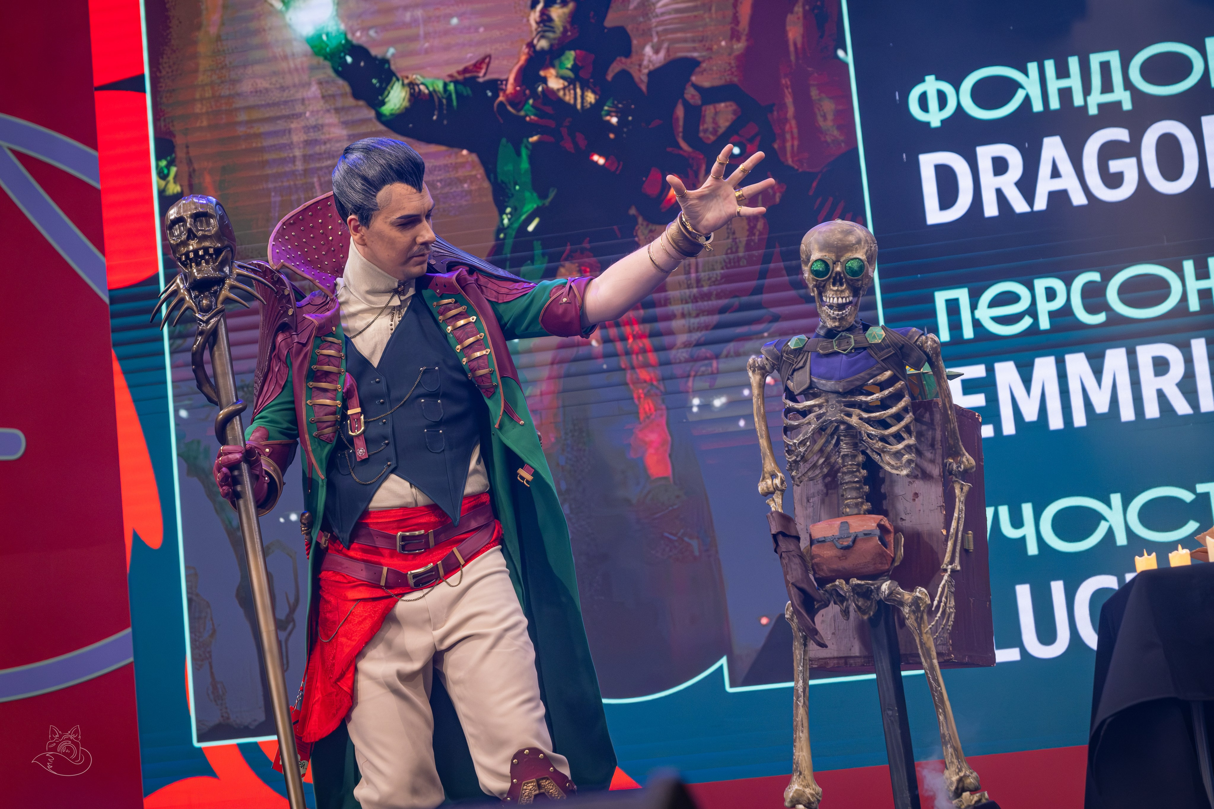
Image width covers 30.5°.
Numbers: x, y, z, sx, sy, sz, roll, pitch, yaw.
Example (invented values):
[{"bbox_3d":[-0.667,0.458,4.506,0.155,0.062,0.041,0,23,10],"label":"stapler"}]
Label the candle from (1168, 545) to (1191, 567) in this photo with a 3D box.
[{"bbox_3d":[1.109,0.294,4.300,0.039,0.048,0.039,-6,-8,0],"label":"candle"}]

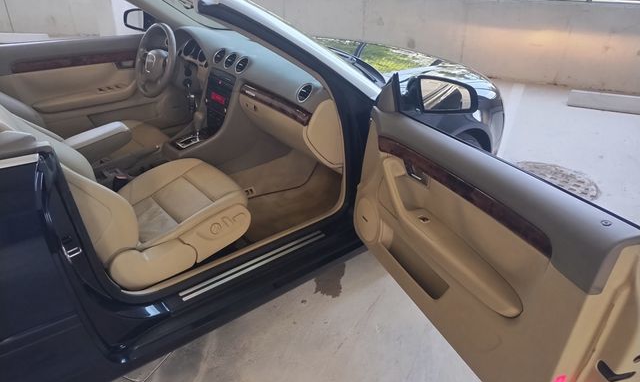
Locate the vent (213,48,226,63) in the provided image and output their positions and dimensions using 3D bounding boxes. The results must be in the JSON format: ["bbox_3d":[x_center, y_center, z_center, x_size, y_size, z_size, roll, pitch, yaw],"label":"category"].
[{"bbox_3d":[-0.486,-0.658,2.275,0.083,0.083,0.032,31,8,42],"label":"vent"}]

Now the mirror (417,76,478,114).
[{"bbox_3d":[0.447,-0.338,1.620,0.205,0.130,0.100,-3,29,-8],"label":"mirror"}]

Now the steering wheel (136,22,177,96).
[{"bbox_3d":[-0.821,-0.654,2.340,0.100,0.380,0.380,10,15,-47],"label":"steering wheel"}]

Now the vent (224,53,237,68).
[{"bbox_3d":[-0.419,-0.617,2.206,0.083,0.083,0.032,31,8,42],"label":"vent"}]

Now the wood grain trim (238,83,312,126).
[{"bbox_3d":[-0.206,-0.382,2.014,0.520,0.060,0.030,31,8,42],"label":"wood grain trim"}]

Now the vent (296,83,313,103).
[{"bbox_3d":[-0.052,-0.375,1.790,0.083,0.083,0.032,31,8,42],"label":"vent"}]

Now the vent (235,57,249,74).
[{"bbox_3d":[-0.352,-0.576,2.136,0.083,0.083,0.032,31,8,42],"label":"vent"}]

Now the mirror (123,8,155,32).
[{"bbox_3d":[-1.045,-0.990,2.676,0.205,0.130,0.100,20,34,29],"label":"mirror"}]

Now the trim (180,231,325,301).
[{"bbox_3d":[-0.237,0.281,1.823,0.665,0.012,0.046,-21,36,-35],"label":"trim"}]

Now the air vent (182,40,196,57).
[{"bbox_3d":[-0.700,-0.768,2.490,0.040,0.110,0.110,9,16,-46],"label":"air vent"}]

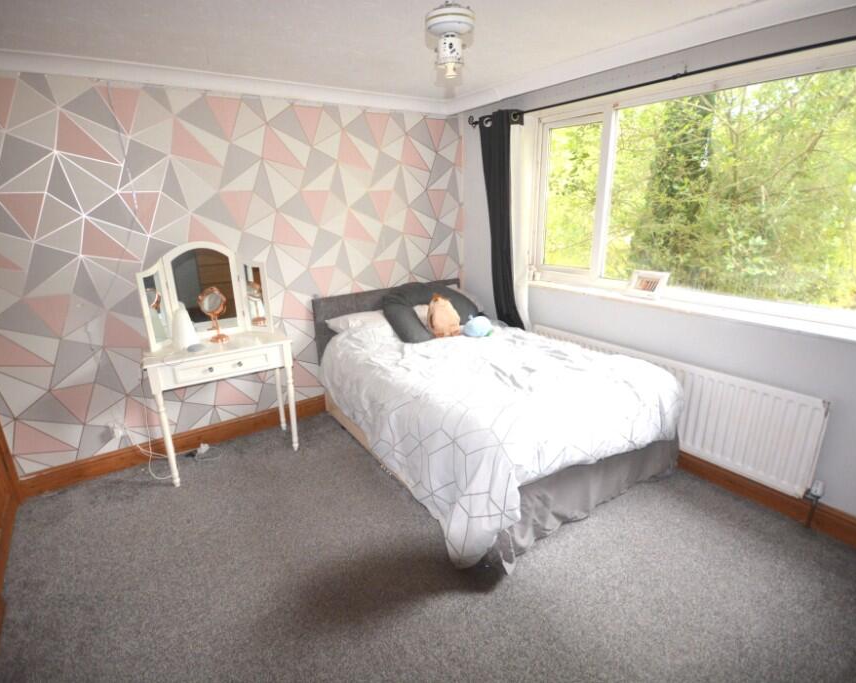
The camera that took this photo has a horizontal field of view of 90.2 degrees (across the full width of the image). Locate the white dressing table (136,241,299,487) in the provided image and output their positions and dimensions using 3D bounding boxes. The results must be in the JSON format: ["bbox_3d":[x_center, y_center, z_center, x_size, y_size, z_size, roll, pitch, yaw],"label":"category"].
[{"bbox_3d":[-1.285,0.101,2.649,0.800,1.385,0.380,-13,21,-32],"label":"white dressing table"}]

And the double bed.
[{"bbox_3d":[0.291,0.233,2.832,1.430,0.940,2.020,-13,21,-32],"label":"double bed"}]

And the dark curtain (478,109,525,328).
[{"bbox_3d":[0.573,-0.819,3.365,0.140,1.770,0.400,-13,21,-32],"label":"dark curtain"}]

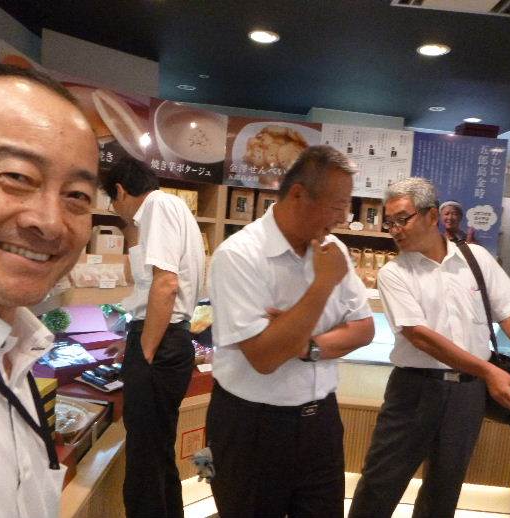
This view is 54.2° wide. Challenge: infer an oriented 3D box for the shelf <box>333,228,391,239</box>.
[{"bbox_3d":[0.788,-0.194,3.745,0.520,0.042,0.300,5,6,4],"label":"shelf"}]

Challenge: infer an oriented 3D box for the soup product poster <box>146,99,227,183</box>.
[{"bbox_3d":[-0.452,-0.776,3.397,0.665,0.505,0.020,-1,8,-44],"label":"soup product poster"}]

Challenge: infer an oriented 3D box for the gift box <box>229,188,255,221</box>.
[{"bbox_3d":[-0.096,-0.405,3.751,0.160,0.215,0.100,5,6,4],"label":"gift box"}]

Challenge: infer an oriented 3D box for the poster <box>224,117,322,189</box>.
[{"bbox_3d":[0.129,-0.752,3.600,0.685,0.505,0.020,5,6,4],"label":"poster"}]

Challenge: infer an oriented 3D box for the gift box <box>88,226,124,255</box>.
[{"bbox_3d":[-0.891,-0.111,2.980,0.172,0.170,0.100,0,7,-35],"label":"gift box"}]

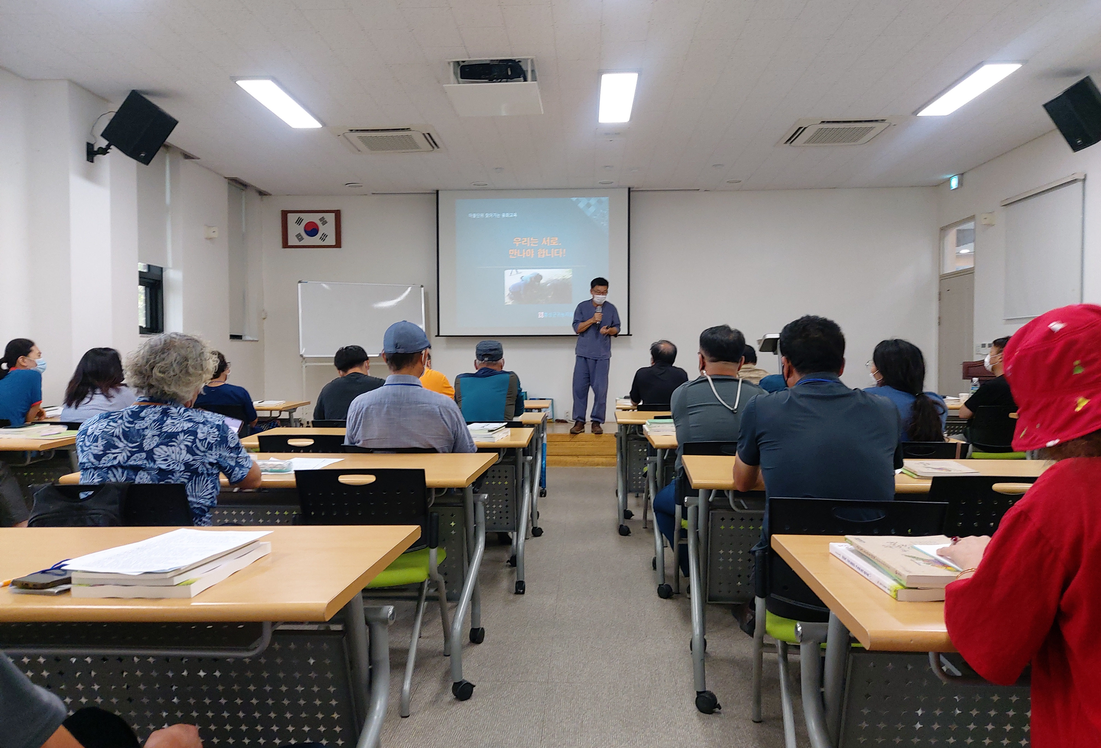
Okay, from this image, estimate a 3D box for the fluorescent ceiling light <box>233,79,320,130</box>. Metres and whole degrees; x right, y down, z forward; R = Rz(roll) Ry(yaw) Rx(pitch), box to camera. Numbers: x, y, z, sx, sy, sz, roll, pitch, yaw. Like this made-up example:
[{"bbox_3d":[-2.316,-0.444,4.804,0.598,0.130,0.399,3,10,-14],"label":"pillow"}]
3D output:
[{"bbox_3d":[-2.200,-2.211,6.530,0.290,0.060,1.240,0,1,2],"label":"fluorescent ceiling light"}]

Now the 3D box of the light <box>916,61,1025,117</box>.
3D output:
[{"bbox_3d":[3.240,-2.204,6.180,0.290,0.060,1.240,0,1,2],"label":"light"}]

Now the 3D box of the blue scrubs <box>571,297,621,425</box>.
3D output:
[{"bbox_3d":[0.483,-0.133,8.500,0.510,1.330,0.330,0,1,-2],"label":"blue scrubs"}]

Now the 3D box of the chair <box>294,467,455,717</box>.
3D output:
[{"bbox_3d":[-0.575,0.657,2.660,0.470,0.780,0.550,0,1,0],"label":"chair"}]

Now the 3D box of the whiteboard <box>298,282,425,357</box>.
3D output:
[{"bbox_3d":[-2.260,-0.650,9.600,1.490,0.885,0.040,-1,1,-22],"label":"whiteboard"}]

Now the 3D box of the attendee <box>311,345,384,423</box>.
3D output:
[{"bbox_3d":[-1.148,0.426,4.828,0.500,1.198,0.720,0,1,3],"label":"attendee"}]

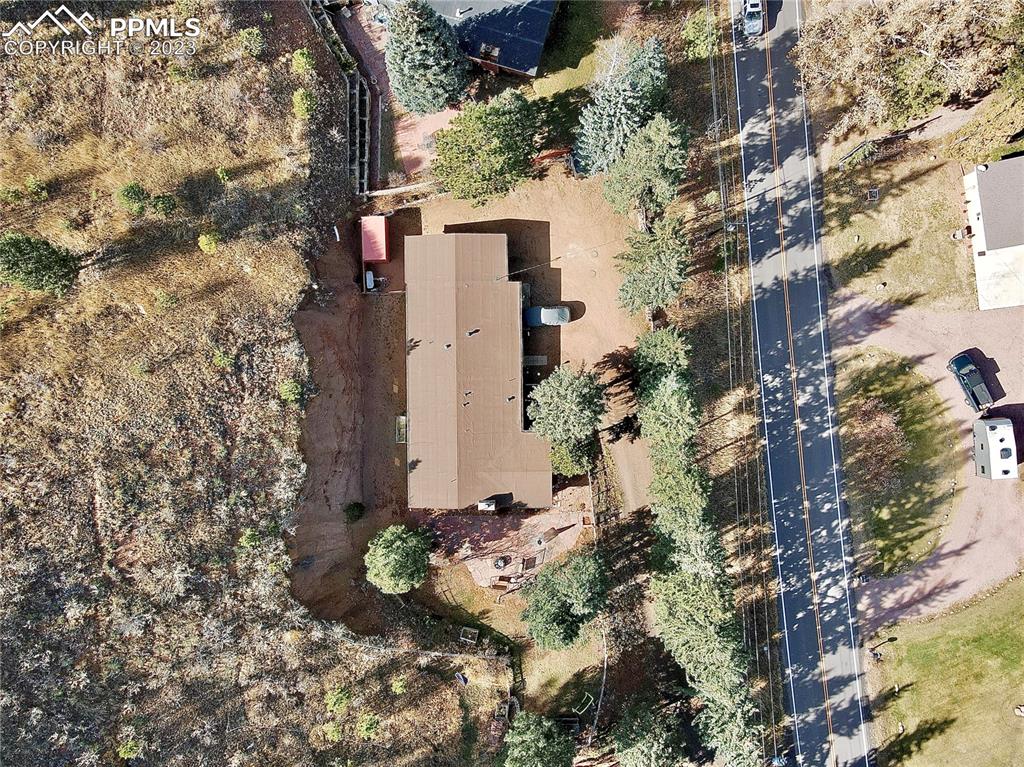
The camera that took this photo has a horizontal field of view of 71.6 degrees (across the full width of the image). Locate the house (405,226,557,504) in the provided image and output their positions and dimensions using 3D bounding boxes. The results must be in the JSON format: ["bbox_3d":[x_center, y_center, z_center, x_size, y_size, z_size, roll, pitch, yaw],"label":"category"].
[{"bbox_3d":[-3.320,-1.150,71.600,14.500,4.700,27.400,-1,90,0],"label":"house"}]

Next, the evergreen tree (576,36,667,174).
[{"bbox_3d":[10.150,-25.760,65.750,7.500,12.500,8.500,0,90,0],"label":"evergreen tree"}]

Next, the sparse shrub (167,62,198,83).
[{"bbox_3d":[-29.650,-27.980,63.850,2.580,1.300,1.510,0,90,0],"label":"sparse shrub"}]

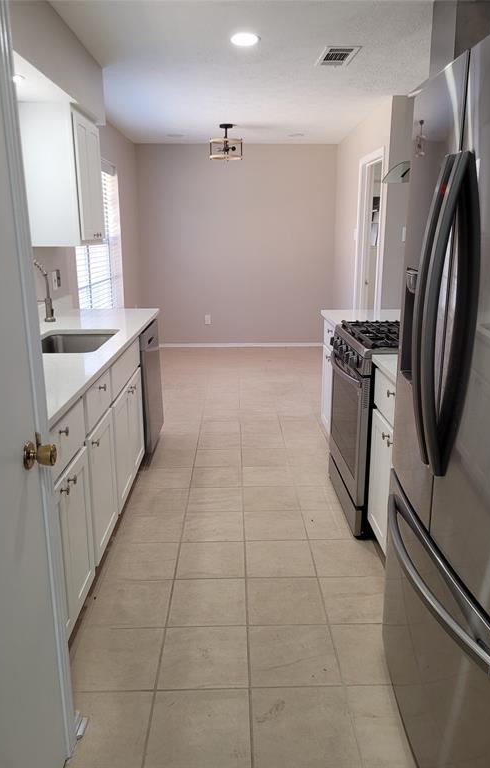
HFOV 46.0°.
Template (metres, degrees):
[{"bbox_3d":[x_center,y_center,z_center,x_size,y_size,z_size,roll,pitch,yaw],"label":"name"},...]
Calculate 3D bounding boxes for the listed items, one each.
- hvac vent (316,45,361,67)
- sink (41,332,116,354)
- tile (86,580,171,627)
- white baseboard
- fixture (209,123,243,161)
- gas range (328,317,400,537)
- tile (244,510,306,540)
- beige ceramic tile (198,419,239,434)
[{"bbox_3d":[0.553,-1.940,3.443,0.210,0.022,0.400,-1,15,-1],"label":"hvac vent"},{"bbox_3d":[-0.877,-0.090,2.906,0.430,0.230,0.680,-1,15,-1],"label":"sink"},{"bbox_3d":[-0.446,0.876,2.294,0.301,0.012,0.300,-1,15,-1],"label":"tile"},{"bbox_3d":[-0.059,-0.498,7.454,2.300,0.065,0.016,-1,15,-1],"label":"white baseboard"},{"bbox_3d":[-0.184,-2.386,5.713,0.325,0.323,0.325,-1,15,-1],"label":"fixture"},{"bbox_3d":[0.806,0.191,3.008,0.680,0.935,0.760,-1,15,-1],"label":"gas range"},{"bbox_3d":[0.150,0.719,2.911,0.302,0.012,0.302,-1,15,-1],"label":"tile"},{"bbox_3d":[-0.184,0.335,4.363,0.299,0.010,0.299,-1,15,-1],"label":"beige ceramic tile"}]

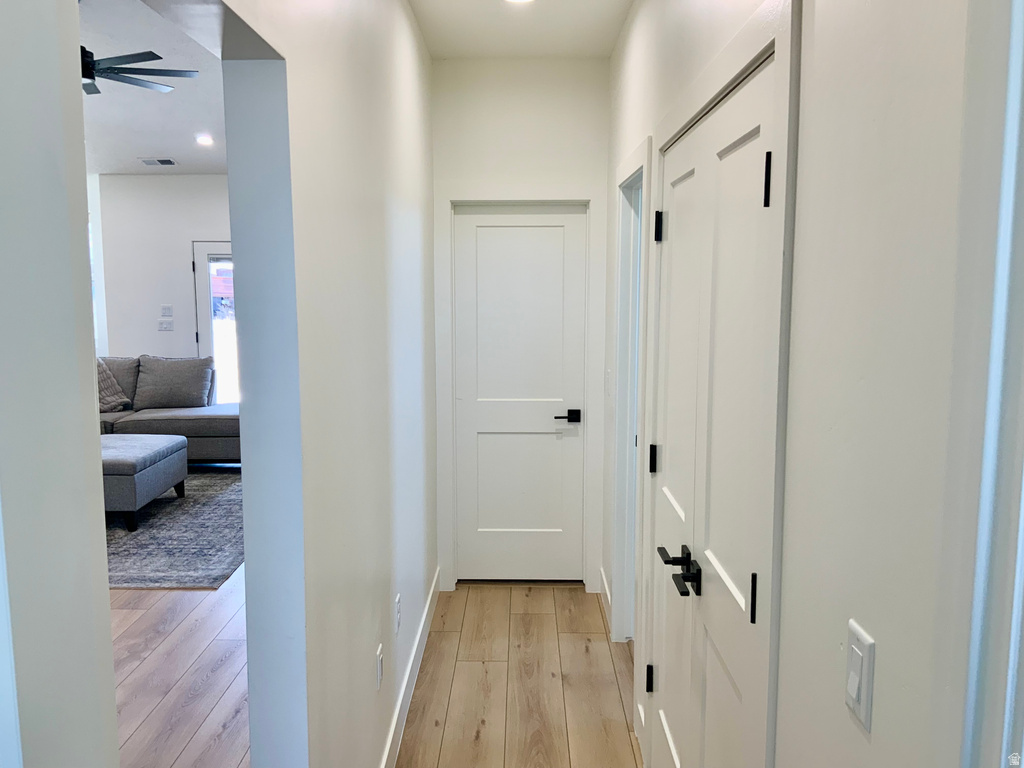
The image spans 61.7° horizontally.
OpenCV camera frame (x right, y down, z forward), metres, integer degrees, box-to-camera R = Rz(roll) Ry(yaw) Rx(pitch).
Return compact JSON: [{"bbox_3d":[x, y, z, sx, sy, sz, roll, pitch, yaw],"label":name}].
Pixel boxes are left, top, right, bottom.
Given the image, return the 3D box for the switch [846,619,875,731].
[{"bbox_3d":[0.437,0.367,1.080,0.009,0.115,0.070,0,7,1],"label":"switch"}]

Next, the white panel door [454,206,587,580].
[{"bbox_3d":[0.046,0.068,4.589,0.705,2.025,0.040,0,7,1],"label":"white panel door"}]

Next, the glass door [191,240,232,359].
[{"bbox_3d":[-2.803,-0.452,8.910,0.910,2.030,0.045,0,7,1],"label":"glass door"}]

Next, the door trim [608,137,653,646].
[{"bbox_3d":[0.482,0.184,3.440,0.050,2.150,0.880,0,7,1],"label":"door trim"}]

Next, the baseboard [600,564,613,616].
[{"bbox_3d":[0.480,1.093,4.298,0.016,0.135,0.600,0,7,1],"label":"baseboard"}]

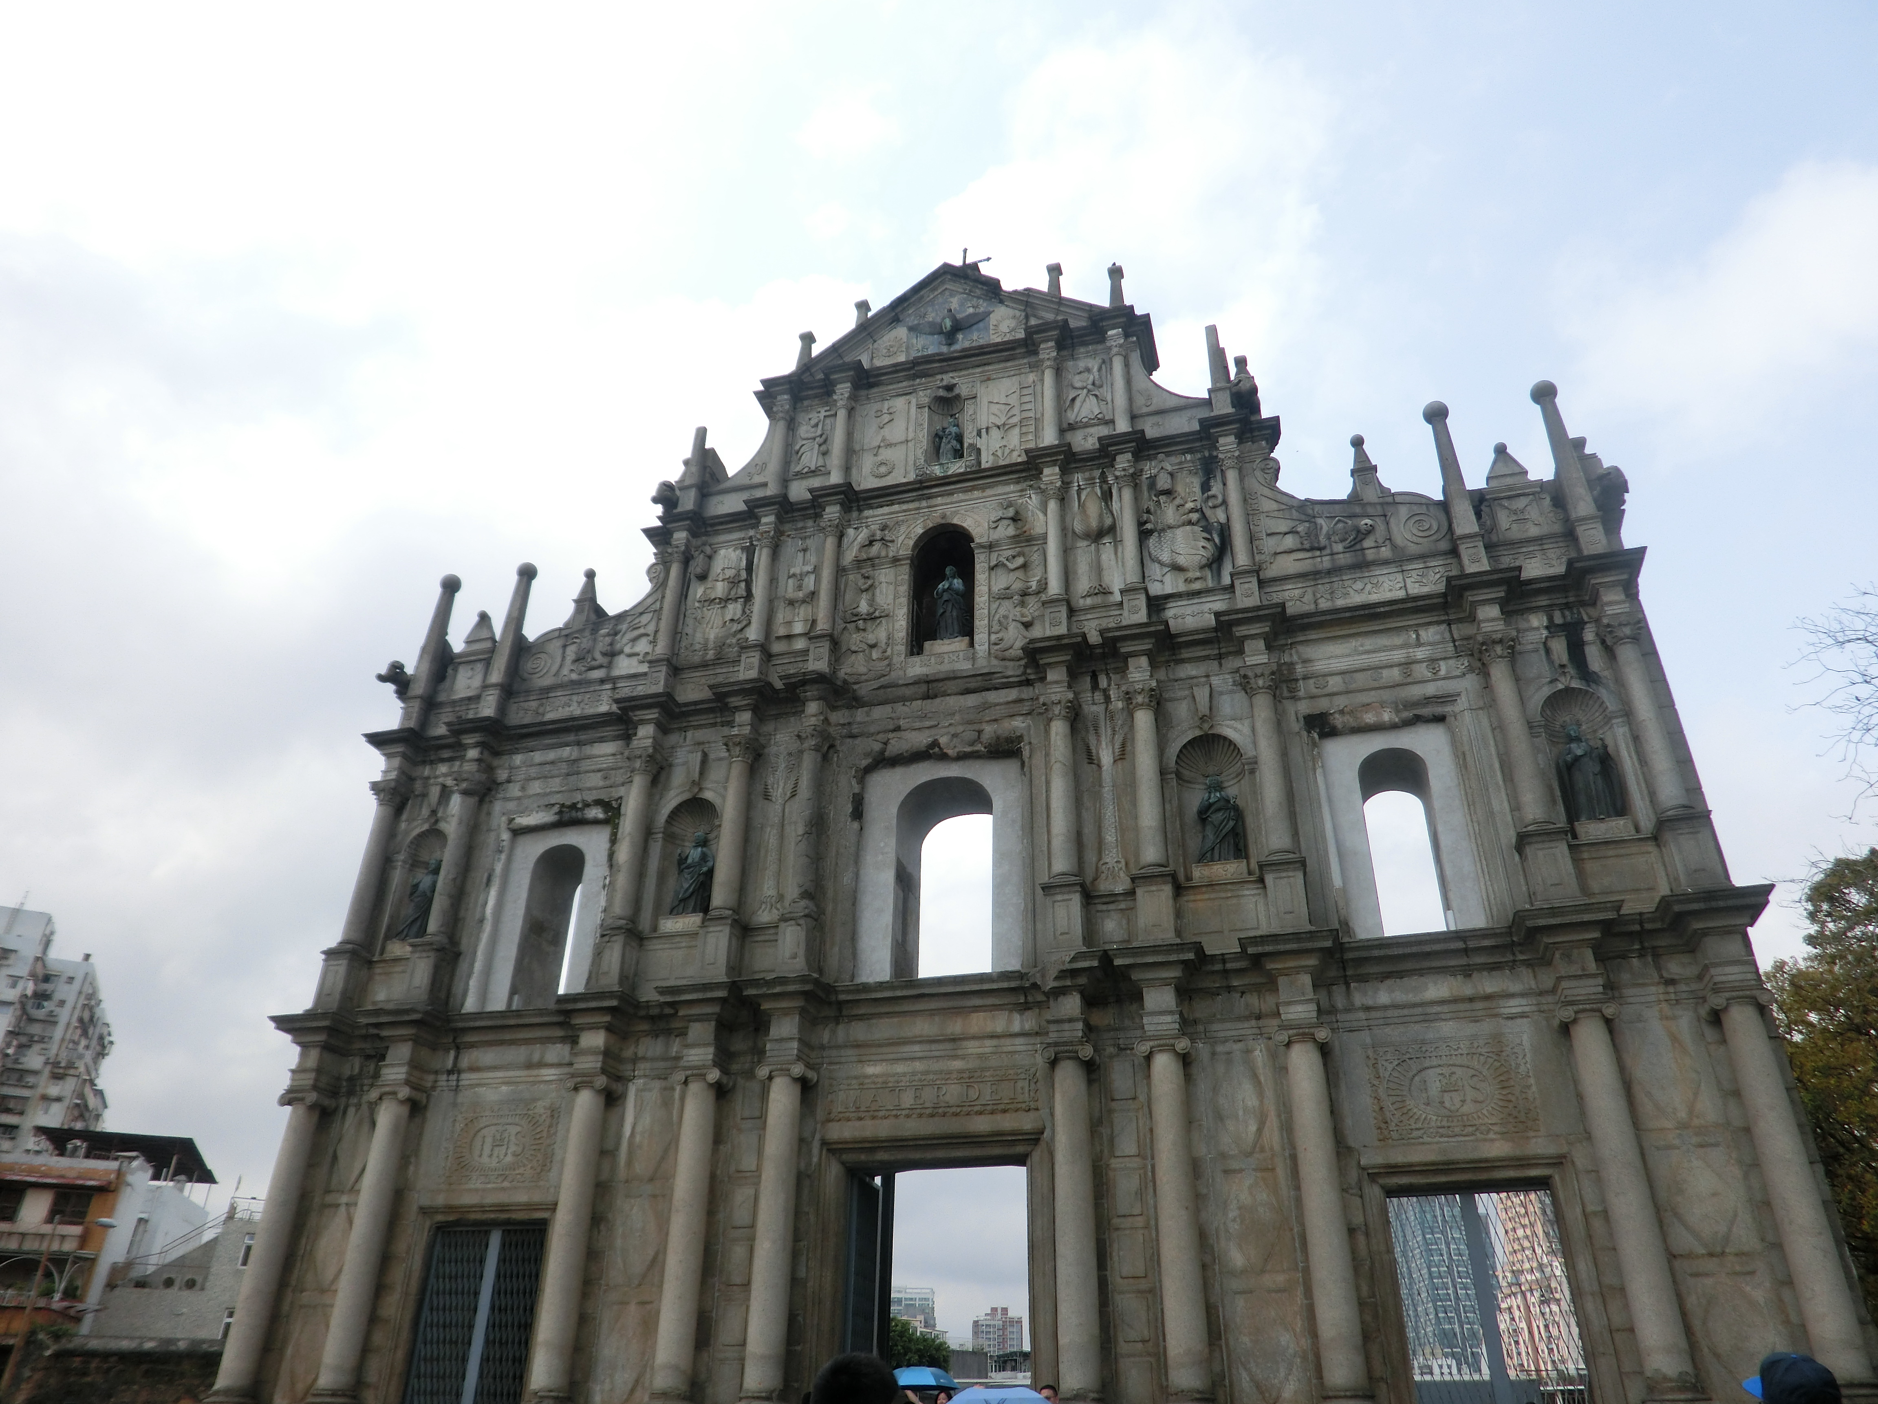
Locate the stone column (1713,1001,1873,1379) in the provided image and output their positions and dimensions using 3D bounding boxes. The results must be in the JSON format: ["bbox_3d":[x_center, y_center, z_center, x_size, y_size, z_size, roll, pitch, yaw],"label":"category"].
[{"bbox_3d":[10.354,5.822,15.591,0.740,4.660,0.740,-8,-32,15],"label":"stone column"}]

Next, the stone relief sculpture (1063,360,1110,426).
[{"bbox_3d":[2.952,-6.218,26.027,0.875,1.607,0.206,-8,-30,14],"label":"stone relief sculpture"}]

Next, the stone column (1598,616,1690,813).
[{"bbox_3d":[10.347,0.191,19.000,0.515,3.193,0.515,-8,-30,14],"label":"stone column"}]

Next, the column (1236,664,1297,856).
[{"bbox_3d":[5.289,1.017,20.813,0.570,3.400,0.570,-8,-31,14],"label":"column"}]

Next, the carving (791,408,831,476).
[{"bbox_3d":[-2.666,-5.536,27.630,0.804,1.789,0.200,-8,-32,15],"label":"carving"}]

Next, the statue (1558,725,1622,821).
[{"bbox_3d":[10.096,1.128,20.275,0.821,1.790,0.547,-8,-31,14],"label":"statue"}]

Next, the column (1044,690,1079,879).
[{"bbox_3d":[2.088,1.383,22.107,0.616,3.420,0.616,-8,-31,14],"label":"column"}]

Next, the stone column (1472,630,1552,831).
[{"bbox_3d":[8.714,0.371,19.561,0.600,3.296,0.600,-8,-32,15],"label":"stone column"}]

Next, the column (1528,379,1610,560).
[{"bbox_3d":[10.873,-3.941,22.509,0.524,4.161,0.524,-8,-31,14],"label":"column"}]

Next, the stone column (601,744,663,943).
[{"bbox_3d":[-5.548,2.584,23.558,0.620,3.520,0.600,-8,-31,14],"label":"stone column"}]

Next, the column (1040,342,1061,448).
[{"bbox_3d":[2.228,-6.184,25.993,0.360,2.534,0.360,-8,-30,14],"label":"column"}]

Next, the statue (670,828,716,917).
[{"bbox_3d":[-4.319,2.999,22.888,0.690,1.658,0.536,-8,-30,14],"label":"statue"}]

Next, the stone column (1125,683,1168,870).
[{"bbox_3d":[3.364,1.121,20.957,0.580,3.364,0.580,-8,-32,15],"label":"stone column"}]

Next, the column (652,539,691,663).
[{"bbox_3d":[-5.396,-1.956,26.531,0.450,2.880,0.450,-8,-31,14],"label":"column"}]

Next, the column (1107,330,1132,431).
[{"bbox_3d":[3.605,-6.263,25.722,0.430,2.983,0.430,-8,-32,15],"label":"column"}]

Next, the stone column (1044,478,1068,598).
[{"bbox_3d":[2.199,-2.982,24.566,0.430,2.800,0.430,-8,-31,14],"label":"stone column"}]

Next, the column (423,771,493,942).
[{"bbox_3d":[-8.882,2.827,24.007,0.515,3.224,0.515,-8,-30,14],"label":"column"}]

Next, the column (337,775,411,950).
[{"bbox_3d":[-11.072,3.168,25.528,0.627,3.454,0.627,-8,-31,14],"label":"column"}]

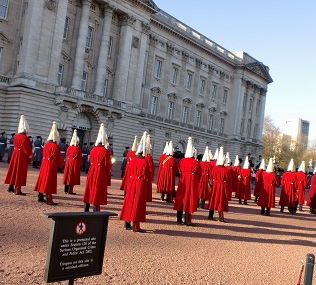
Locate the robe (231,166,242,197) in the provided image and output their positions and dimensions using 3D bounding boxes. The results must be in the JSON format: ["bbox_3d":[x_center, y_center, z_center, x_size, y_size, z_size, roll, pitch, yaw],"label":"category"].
[{"bbox_3d":[3.796,1.888,18.700,0.560,1.420,0.500,5,-3,38],"label":"robe"}]

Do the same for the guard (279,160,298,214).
[{"bbox_3d":[5.214,1.725,15.162,0.640,2.120,0.500,6,-3,24],"label":"guard"}]

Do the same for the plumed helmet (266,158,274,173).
[{"bbox_3d":[4.152,0.847,14.143,0.270,0.500,0.320,7,-3,22],"label":"plumed helmet"}]

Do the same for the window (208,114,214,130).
[{"bbox_3d":[10.680,-3.942,76.639,0.300,3.000,1.450,5,-3,40],"label":"window"}]

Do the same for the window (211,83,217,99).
[{"bbox_3d":[11.073,-9.905,76.647,0.300,3.000,1.350,5,-3,39],"label":"window"}]

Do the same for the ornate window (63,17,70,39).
[{"bbox_3d":[-10.975,-13.547,45.052,0.350,2.750,1.300,5,-3,41],"label":"ornate window"}]

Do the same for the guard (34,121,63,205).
[{"bbox_3d":[-2.777,0.540,9.880,0.570,2.080,0.520,5,-3,42],"label":"guard"}]

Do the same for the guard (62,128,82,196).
[{"bbox_3d":[-2.786,0.634,12.550,0.580,2.100,0.470,5,-3,32],"label":"guard"}]

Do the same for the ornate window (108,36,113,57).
[{"bbox_3d":[-6.393,-13.085,52.696,0.300,2.800,1.350,5,-3,40],"label":"ornate window"}]

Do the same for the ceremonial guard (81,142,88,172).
[{"bbox_3d":[-5.023,0.997,26.703,0.550,1.900,0.450,5,-3,40],"label":"ceremonial guard"}]

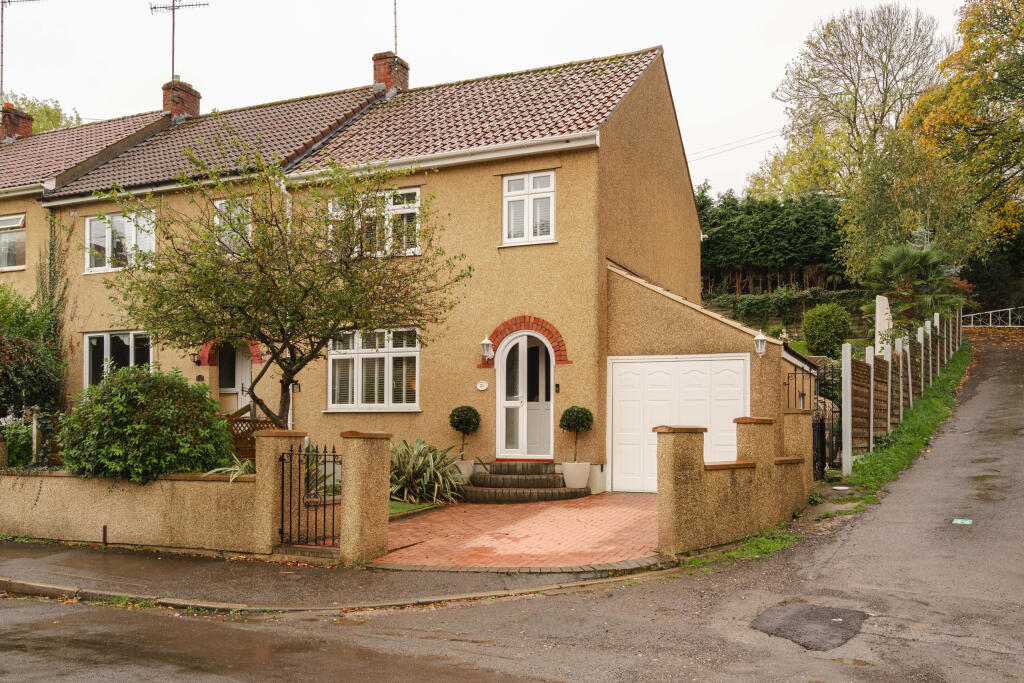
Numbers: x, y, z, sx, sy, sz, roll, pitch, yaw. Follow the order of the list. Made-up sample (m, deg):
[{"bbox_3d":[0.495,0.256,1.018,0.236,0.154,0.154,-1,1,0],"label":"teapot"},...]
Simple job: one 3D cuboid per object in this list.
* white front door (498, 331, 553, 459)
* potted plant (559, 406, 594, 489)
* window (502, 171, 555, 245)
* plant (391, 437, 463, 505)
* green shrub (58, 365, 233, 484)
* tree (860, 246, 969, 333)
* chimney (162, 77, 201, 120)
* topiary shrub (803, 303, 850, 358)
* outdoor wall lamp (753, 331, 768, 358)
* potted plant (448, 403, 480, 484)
[{"bbox_3d":[0.221,0.921,12.750,1.020,2.120,0.110,-1,-3,23],"label":"white front door"},{"bbox_3d":[1.012,1.663,12.050,0.530,1.260,0.530,0,-3,0],"label":"potted plant"},{"bbox_3d":[0.283,-2.233,12.800,0.930,1.220,0.100,-1,-3,23],"label":"window"},{"bbox_3d":[-1.394,2.048,12.100,1.250,1.020,1.200,0,-3,0],"label":"plant"},{"bbox_3d":[-4.758,1.133,10.000,2.200,1.700,2.000,-1,-3,22],"label":"green shrub"},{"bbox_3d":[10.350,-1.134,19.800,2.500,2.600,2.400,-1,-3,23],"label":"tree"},{"bbox_3d":[-9.165,-6.725,21.300,0.550,1.120,0.880,-1,-3,22],"label":"chimney"},{"bbox_3d":[8.189,-0.260,20.000,1.250,1.450,1.250,-1,-3,22],"label":"topiary shrub"},{"bbox_3d":[3.769,0.038,11.650,0.190,0.430,0.220,-1,-3,23],"label":"outdoor wall lamp"},{"bbox_3d":[-0.801,1.745,12.950,0.520,1.330,0.520,0,-3,0],"label":"potted plant"}]

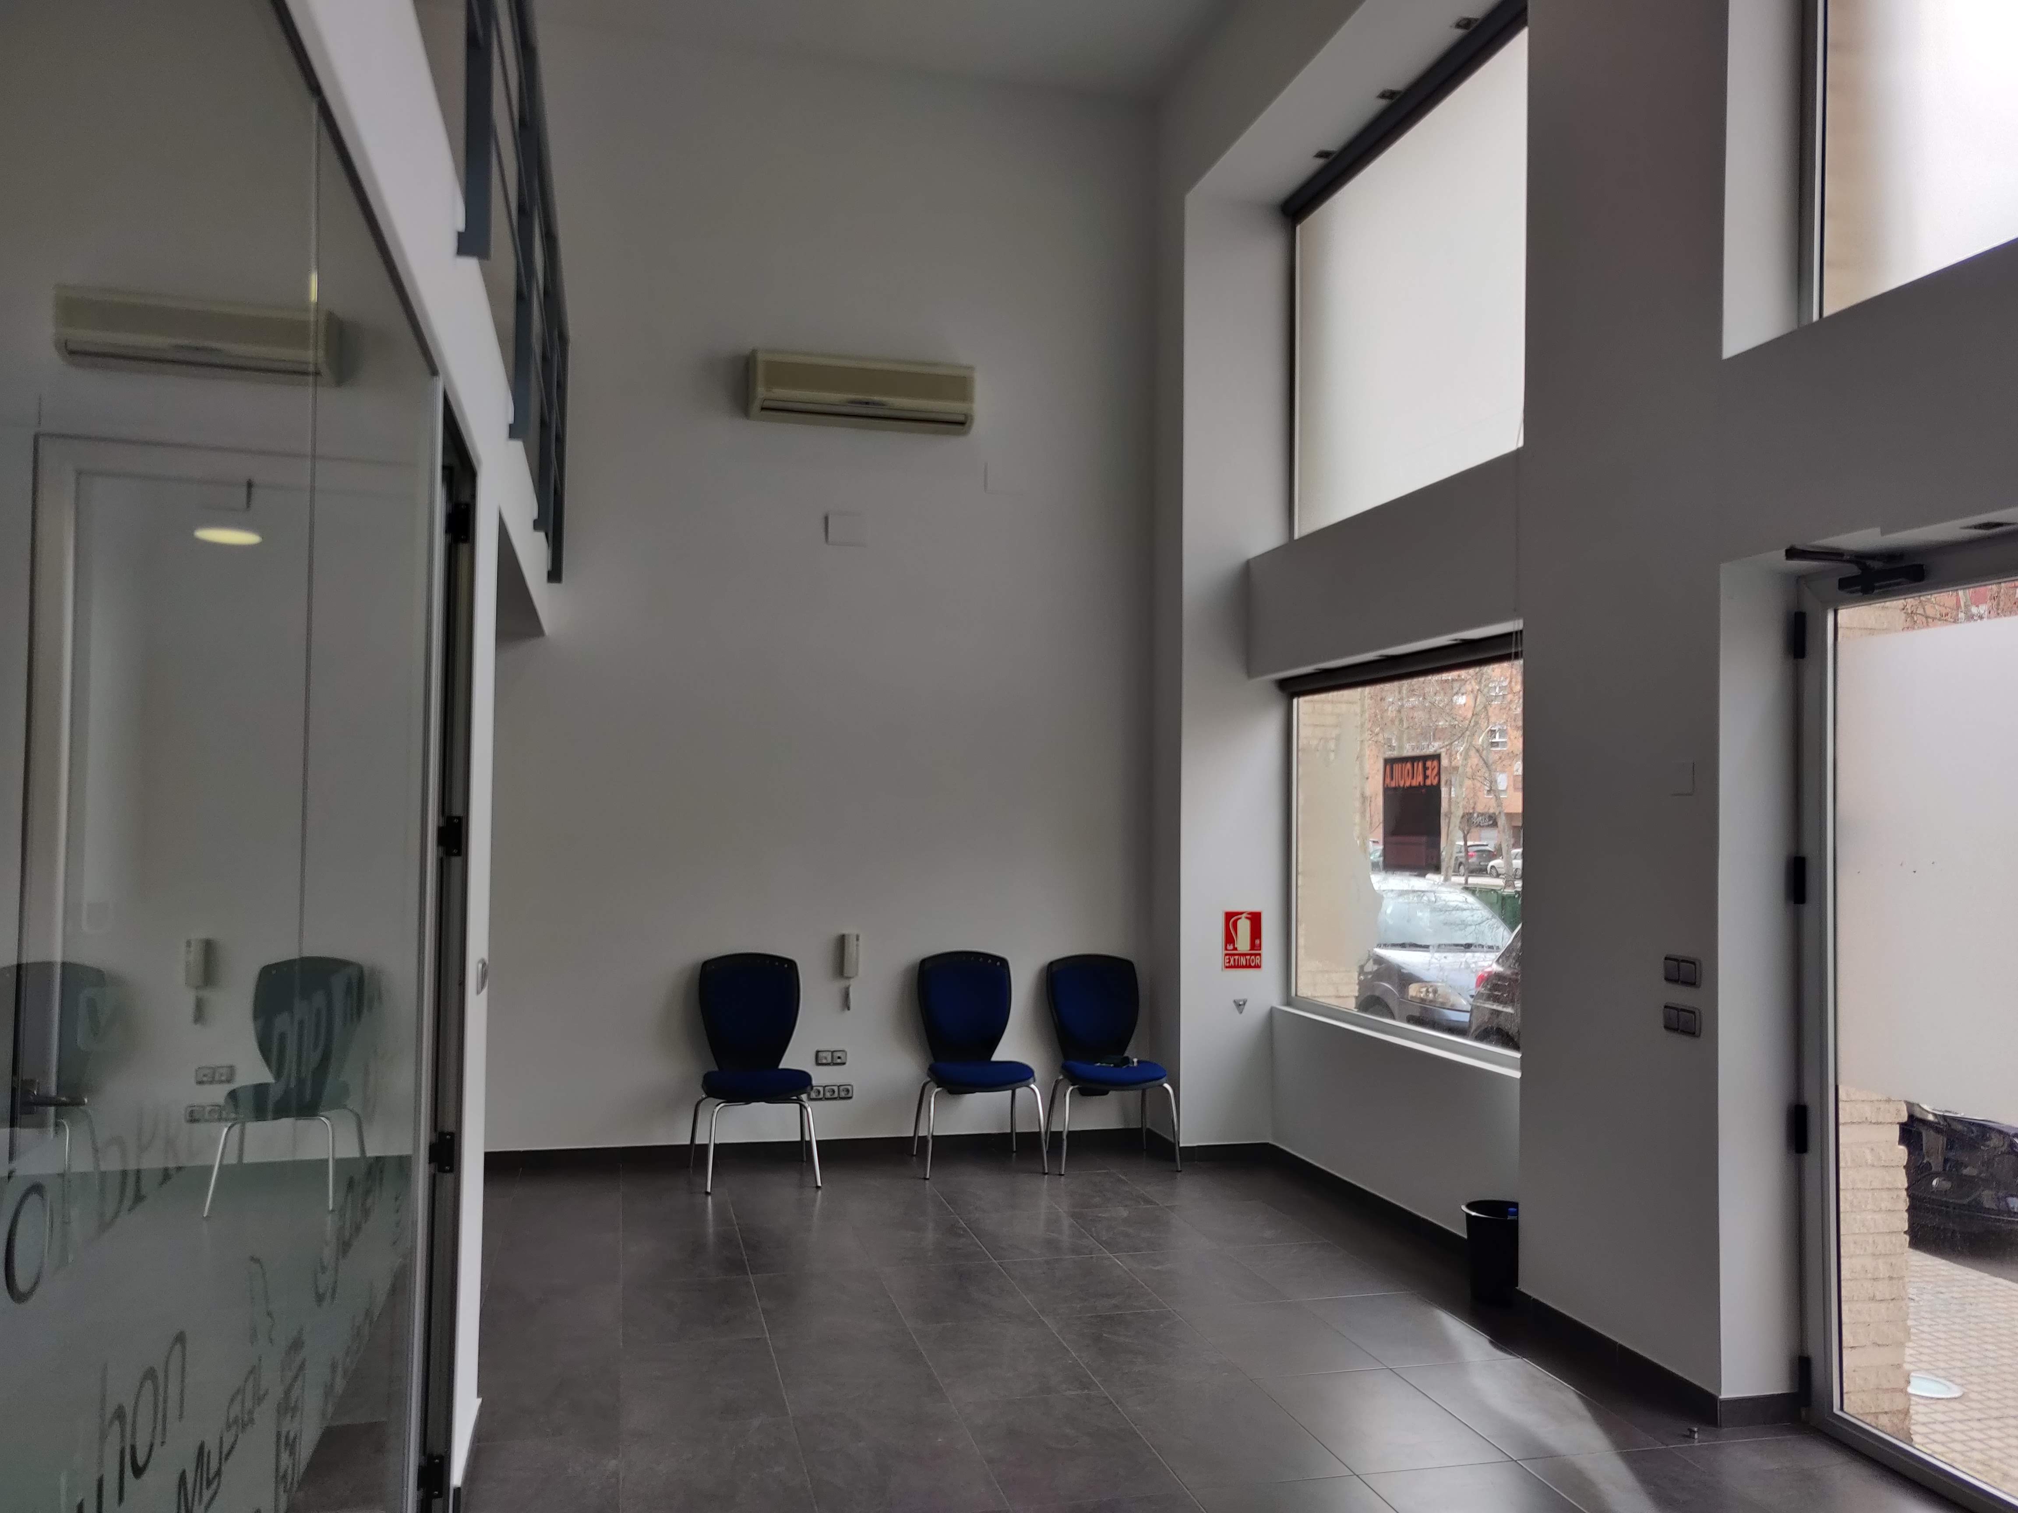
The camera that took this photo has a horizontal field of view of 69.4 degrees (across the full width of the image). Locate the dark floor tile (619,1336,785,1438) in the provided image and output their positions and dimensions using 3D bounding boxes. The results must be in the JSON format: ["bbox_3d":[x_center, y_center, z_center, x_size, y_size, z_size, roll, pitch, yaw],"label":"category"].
[{"bbox_3d":[-0.889,1.815,4.214,0.440,0.010,0.630,2,-3,-15],"label":"dark floor tile"}]

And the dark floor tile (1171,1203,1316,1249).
[{"bbox_3d":[0.959,1.933,6.028,0.442,0.012,0.626,2,-3,-15],"label":"dark floor tile"}]

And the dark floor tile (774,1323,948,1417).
[{"bbox_3d":[-0.457,1.834,4.346,0.452,0.010,0.650,2,-3,-15],"label":"dark floor tile"}]

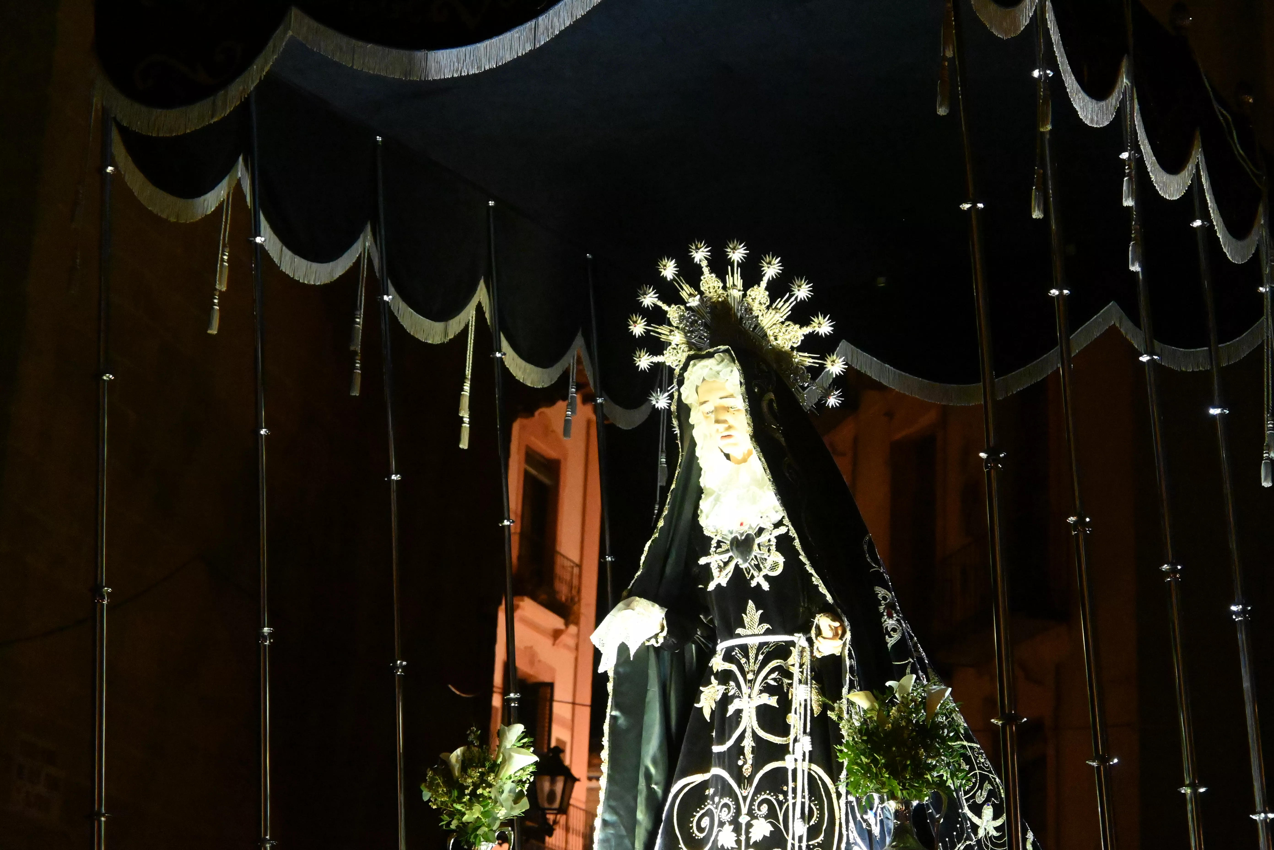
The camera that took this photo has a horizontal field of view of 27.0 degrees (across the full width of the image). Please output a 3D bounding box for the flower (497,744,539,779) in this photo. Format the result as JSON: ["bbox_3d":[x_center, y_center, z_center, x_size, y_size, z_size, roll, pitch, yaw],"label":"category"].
[{"bbox_3d":[-0.261,0.734,5.789,0.090,0.080,0.075,-11,-17,28],"label":"flower"}]

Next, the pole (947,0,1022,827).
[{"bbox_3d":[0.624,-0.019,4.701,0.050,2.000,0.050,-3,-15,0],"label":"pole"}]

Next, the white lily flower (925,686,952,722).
[{"bbox_3d":[0.613,0.567,5.394,0.062,0.080,0.060,-13,-18,34],"label":"white lily flower"}]

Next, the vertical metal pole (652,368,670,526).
[{"bbox_3d":[0.077,0.065,8.184,0.050,0.560,0.050,-3,-15,0],"label":"vertical metal pole"}]

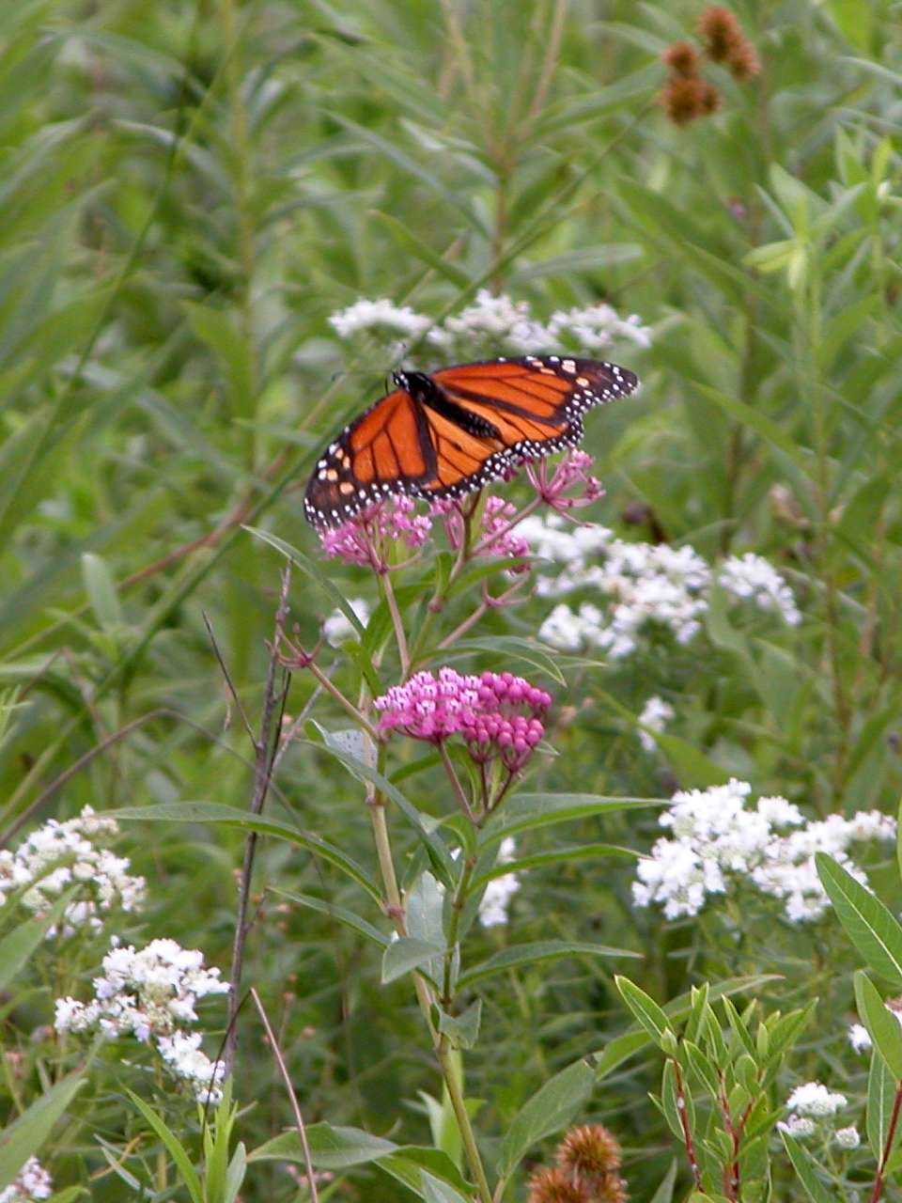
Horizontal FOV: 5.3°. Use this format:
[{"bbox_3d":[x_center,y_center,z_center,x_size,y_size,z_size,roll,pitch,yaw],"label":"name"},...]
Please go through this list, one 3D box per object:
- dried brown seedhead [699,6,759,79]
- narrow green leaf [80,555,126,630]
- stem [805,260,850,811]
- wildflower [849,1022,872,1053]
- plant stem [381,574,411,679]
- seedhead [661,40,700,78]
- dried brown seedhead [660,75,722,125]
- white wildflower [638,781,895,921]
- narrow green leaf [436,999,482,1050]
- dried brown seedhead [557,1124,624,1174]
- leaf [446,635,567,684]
[{"bbox_3d":[0.090,-0.181,3.150,0.021,0.022,0.017,0,14,0],"label":"dried brown seedhead"},{"bbox_3d":[-0.098,-0.003,2.750,0.009,0.025,0.005,-21,14,6],"label":"narrow green leaf"},{"bbox_3d":[0.110,-0.021,2.850,0.005,0.157,0.005,-2,15,1],"label":"stem"},{"bbox_3d":[0.102,0.109,2.420,0.006,0.007,0.006,0,15,0],"label":"wildflower"},{"bbox_3d":[-0.013,0.006,2.300,0.003,0.026,0.003,-12,15,3],"label":"plant stem"},{"bbox_3d":[0.074,-0.176,3.150,0.012,0.012,0.012,0,14,0],"label":"seedhead"},{"bbox_3d":[0.078,-0.162,3.150,0.020,0.015,0.016,0,14,0],"label":"dried brown seedhead"},{"bbox_3d":[0.080,0.064,2.480,0.066,0.030,0.046,0,14,0],"label":"white wildflower"},{"bbox_3d":[0.002,0.101,2.330,0.011,0.010,0.015,-6,32,-8],"label":"narrow green leaf"},{"bbox_3d":[0.034,0.135,2.380,0.015,0.014,0.015,0,15,0],"label":"dried brown seedhead"},{"bbox_3d":[0.013,0.014,2.360,0.035,0.011,0.011,12,35,27],"label":"leaf"}]

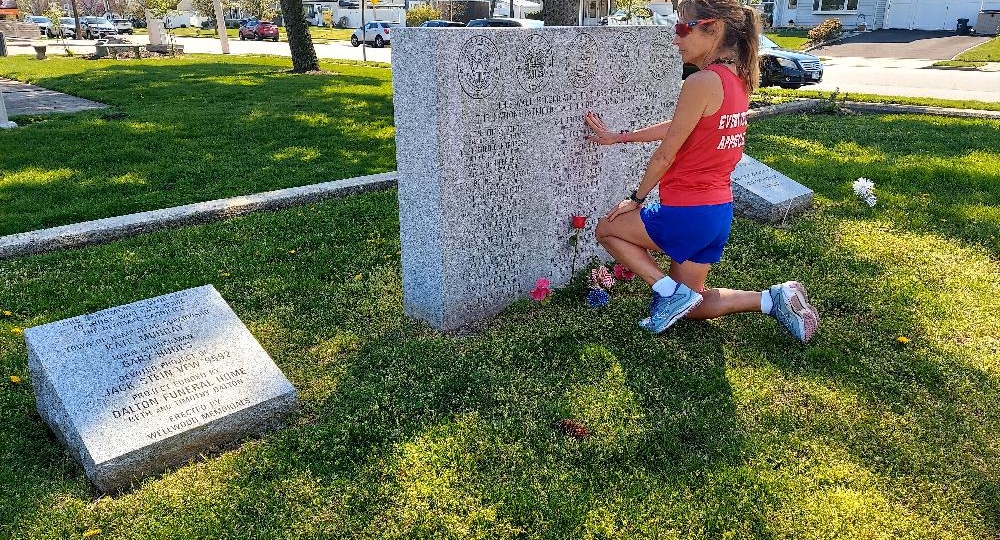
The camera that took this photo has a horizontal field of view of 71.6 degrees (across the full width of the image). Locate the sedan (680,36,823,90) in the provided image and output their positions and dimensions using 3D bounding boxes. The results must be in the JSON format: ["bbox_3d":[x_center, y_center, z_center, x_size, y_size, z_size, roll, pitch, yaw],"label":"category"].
[{"bbox_3d":[6.438,-6.119,19.759,1.870,1.560,4.850,-19,27,-42],"label":"sedan"}]

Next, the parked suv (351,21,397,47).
[{"bbox_3d":[-8.654,-17.073,50.193,1.920,1.740,4.850,-19,27,-42],"label":"parked suv"}]

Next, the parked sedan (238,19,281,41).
[{"bbox_3d":[-20.632,-20.243,58.627,1.830,1.640,4.450,-19,27,-42],"label":"parked sedan"}]

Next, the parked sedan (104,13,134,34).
[{"bbox_3d":[-31.310,-19.897,56.114,1.830,1.520,4.600,-16,26,-38],"label":"parked sedan"}]

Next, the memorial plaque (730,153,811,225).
[{"bbox_3d":[1.617,-0.543,4.408,0.514,0.287,0.549,-17,26,-40],"label":"memorial plaque"}]

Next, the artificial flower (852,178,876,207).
[{"bbox_3d":[2.316,-0.492,4.405,0.145,0.180,0.130,10,22,26],"label":"artificial flower"}]

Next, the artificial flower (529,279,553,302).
[{"bbox_3d":[0.171,0.091,2.930,0.080,0.095,0.100,19,27,41],"label":"artificial flower"}]

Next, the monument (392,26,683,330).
[{"bbox_3d":[0.261,-0.499,3.114,0.240,1.119,1.592,19,27,41],"label":"monument"}]

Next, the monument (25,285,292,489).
[{"bbox_3d":[-0.988,0.308,2.043,0.538,0.267,0.555,-18,27,-41],"label":"monument"}]

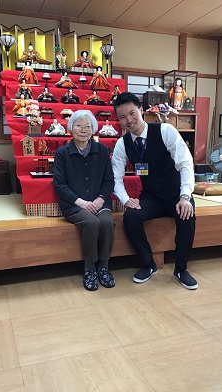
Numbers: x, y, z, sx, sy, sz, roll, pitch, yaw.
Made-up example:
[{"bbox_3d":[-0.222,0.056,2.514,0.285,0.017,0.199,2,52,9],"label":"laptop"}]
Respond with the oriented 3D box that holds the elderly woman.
[{"bbox_3d":[-0.170,0.013,2.411,0.460,1.185,0.520,-1,8,-13],"label":"elderly woman"}]

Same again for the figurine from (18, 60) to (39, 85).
[{"bbox_3d":[-0.796,-1.188,3.400,0.184,0.228,0.140,-3,9,-21],"label":"figurine"}]

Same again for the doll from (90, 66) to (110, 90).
[{"bbox_3d":[-0.108,-1.223,3.657,0.201,0.248,0.140,-3,9,-21],"label":"doll"}]

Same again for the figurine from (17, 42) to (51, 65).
[{"bbox_3d":[-0.796,-1.468,3.617,0.335,0.237,0.220,-3,9,-21],"label":"figurine"}]

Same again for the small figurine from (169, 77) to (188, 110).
[{"bbox_3d":[0.876,-1.321,4.547,0.232,0.427,0.140,-3,9,-21],"label":"small figurine"}]

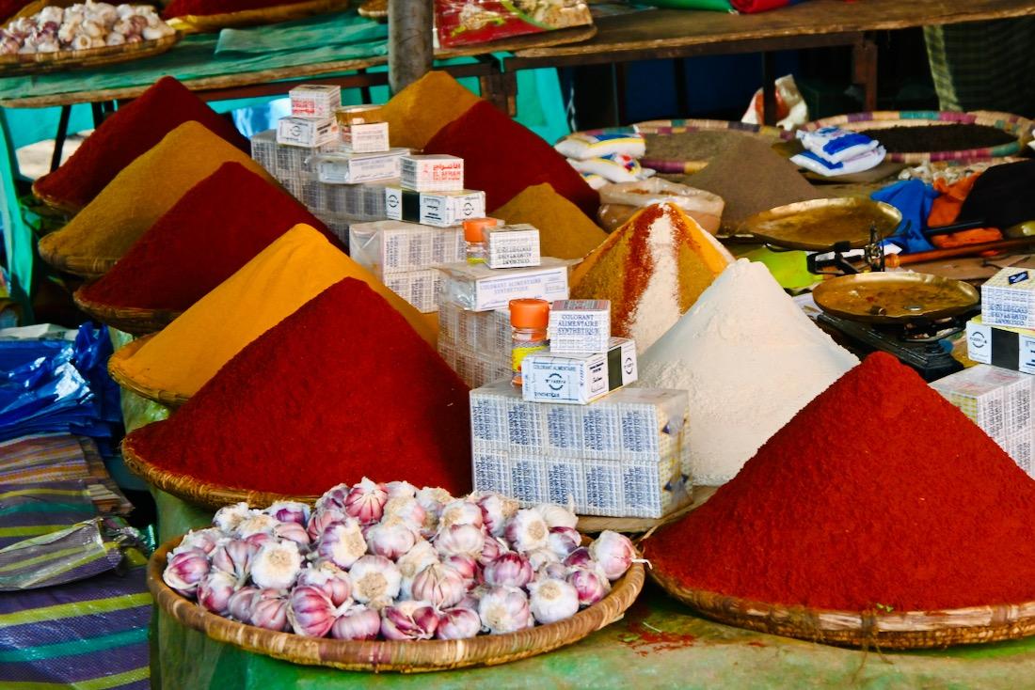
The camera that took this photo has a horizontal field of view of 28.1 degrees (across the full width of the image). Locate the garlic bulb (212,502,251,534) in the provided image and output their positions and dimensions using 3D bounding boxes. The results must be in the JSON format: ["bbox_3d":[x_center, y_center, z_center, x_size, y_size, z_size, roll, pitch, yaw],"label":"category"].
[{"bbox_3d":[-0.316,0.194,2.299,0.046,0.046,0.045,12,-23,-28],"label":"garlic bulb"}]

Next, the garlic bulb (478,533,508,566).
[{"bbox_3d":[-0.028,0.212,2.130,0.046,0.044,0.046,0,14,0],"label":"garlic bulb"}]

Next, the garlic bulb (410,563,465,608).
[{"bbox_3d":[-0.076,0.231,1.990,0.051,0.051,0.046,-8,52,11],"label":"garlic bulb"}]

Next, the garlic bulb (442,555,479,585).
[{"bbox_3d":[-0.057,0.221,2.020,0.046,0.044,0.046,4,15,16],"label":"garlic bulb"}]

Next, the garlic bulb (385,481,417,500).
[{"bbox_3d":[-0.128,0.166,2.310,0.048,0.046,0.048,0,14,0],"label":"garlic bulb"}]

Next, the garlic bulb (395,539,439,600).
[{"bbox_3d":[-0.098,0.219,2.025,0.047,0.047,0.046,1,50,17],"label":"garlic bulb"}]

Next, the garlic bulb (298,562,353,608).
[{"bbox_3d":[-0.192,0.242,2.081,0.052,0.046,0.052,0,12,0],"label":"garlic bulb"}]

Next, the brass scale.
[{"bbox_3d":[0.500,-0.097,3.020,0.230,0.170,0.540,-4,15,-12],"label":"brass scale"}]

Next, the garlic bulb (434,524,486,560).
[{"bbox_3d":[-0.058,0.201,2.119,0.052,0.046,0.052,0,14,0],"label":"garlic bulb"}]

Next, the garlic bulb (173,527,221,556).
[{"bbox_3d":[-0.348,0.216,2.246,0.050,0.044,0.050,0,12,0],"label":"garlic bulb"}]

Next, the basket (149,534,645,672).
[{"bbox_3d":[-0.126,0.245,2.133,0.505,0.050,0.505,1,13,0],"label":"basket"}]

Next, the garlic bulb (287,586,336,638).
[{"bbox_3d":[-0.196,0.253,1.965,0.046,0.050,0.050,-6,0,15],"label":"garlic bulb"}]

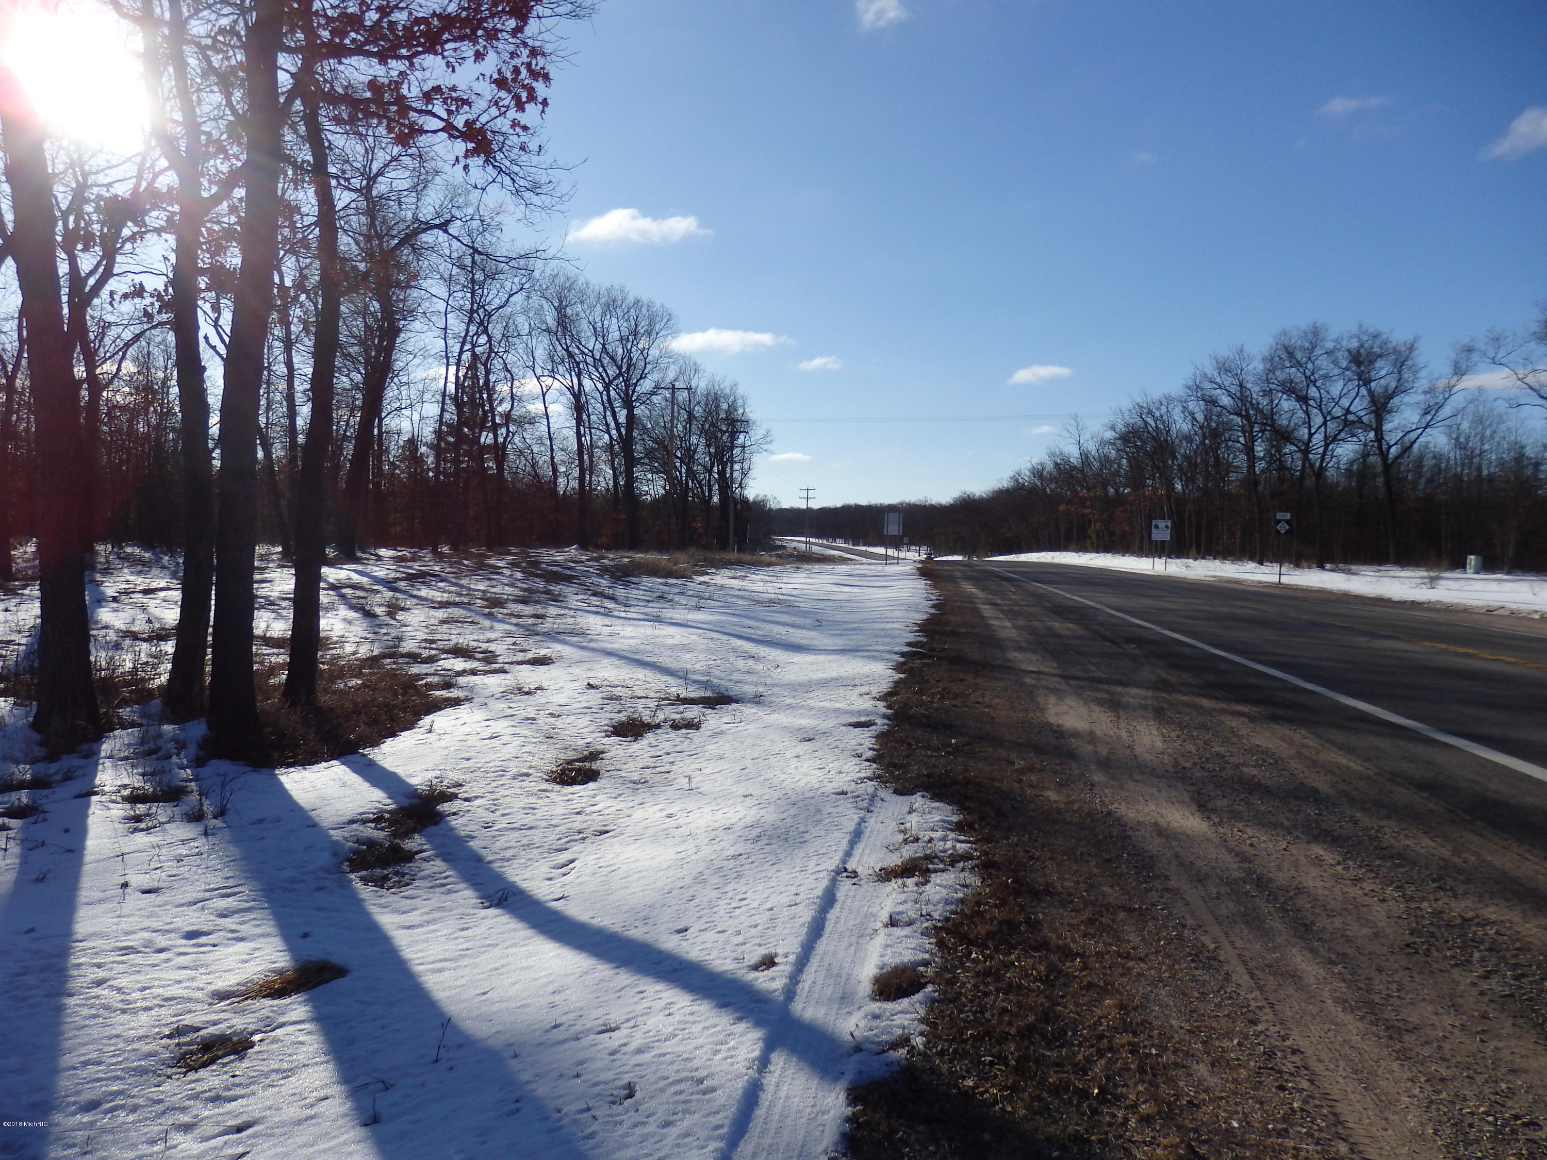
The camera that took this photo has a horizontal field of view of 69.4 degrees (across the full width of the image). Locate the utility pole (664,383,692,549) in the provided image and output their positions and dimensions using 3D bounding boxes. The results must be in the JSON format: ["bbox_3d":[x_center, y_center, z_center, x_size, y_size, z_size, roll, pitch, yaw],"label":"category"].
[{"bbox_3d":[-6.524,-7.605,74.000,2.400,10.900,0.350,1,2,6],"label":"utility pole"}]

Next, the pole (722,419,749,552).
[{"bbox_3d":[-3.185,-7.813,92.000,2.300,11.000,0.350,1,2,6],"label":"pole"}]

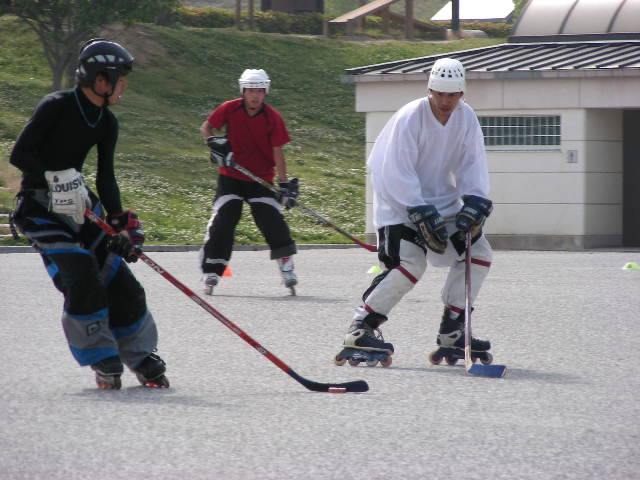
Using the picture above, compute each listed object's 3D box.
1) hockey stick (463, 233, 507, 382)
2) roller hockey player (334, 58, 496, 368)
[{"bbox_3d":[0.870,0.296,25.830,0.272,0.060,1.451,-29,31,22],"label":"hockey stick"},{"bbox_3d":[0.488,-0.137,25.700,0.700,1.600,0.680,-1,1,-30],"label":"roller hockey player"}]

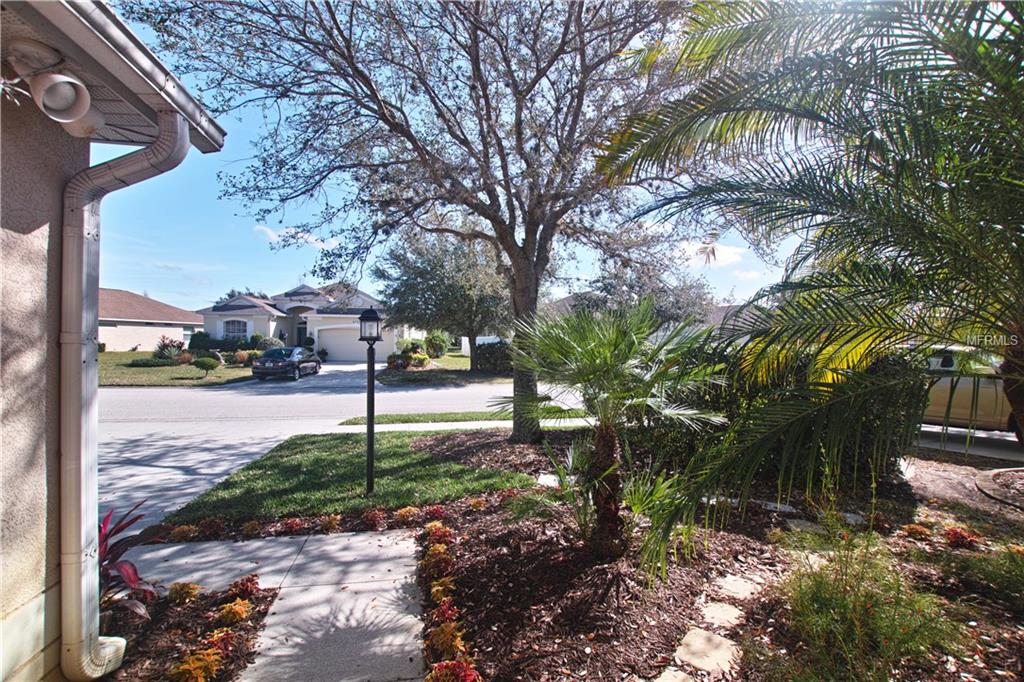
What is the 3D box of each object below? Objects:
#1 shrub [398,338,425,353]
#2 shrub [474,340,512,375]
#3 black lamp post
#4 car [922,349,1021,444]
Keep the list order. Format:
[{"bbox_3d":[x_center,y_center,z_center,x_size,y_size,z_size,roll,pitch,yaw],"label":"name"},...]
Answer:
[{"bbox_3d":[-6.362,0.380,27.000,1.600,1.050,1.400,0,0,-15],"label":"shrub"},{"bbox_3d":[-0.894,0.843,21.800,2.100,1.620,1.800,0,0,-15],"label":"shrub"},{"bbox_3d":[-1.493,0.635,4.500,0.250,1.980,0.250,0,0,-15],"label":"black lamp post"},{"bbox_3d":[8.300,0.820,7.950,1.880,1.660,4.850,0,0,-15],"label":"car"}]

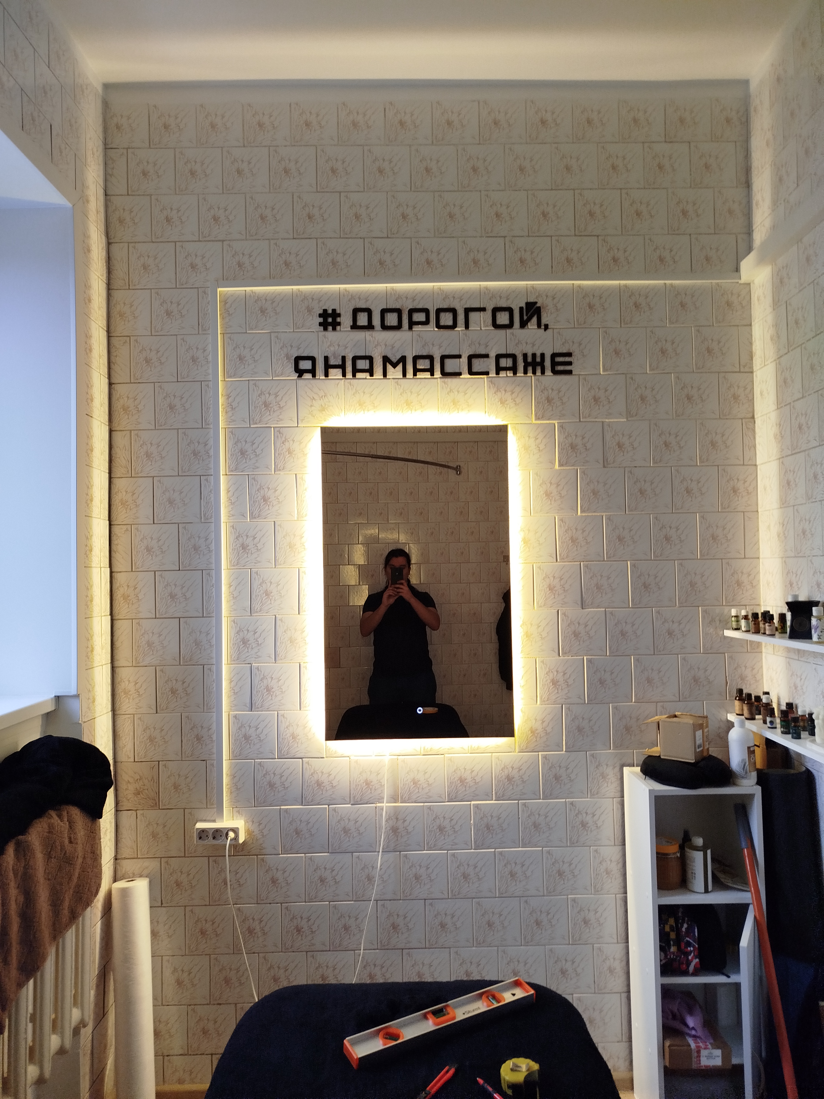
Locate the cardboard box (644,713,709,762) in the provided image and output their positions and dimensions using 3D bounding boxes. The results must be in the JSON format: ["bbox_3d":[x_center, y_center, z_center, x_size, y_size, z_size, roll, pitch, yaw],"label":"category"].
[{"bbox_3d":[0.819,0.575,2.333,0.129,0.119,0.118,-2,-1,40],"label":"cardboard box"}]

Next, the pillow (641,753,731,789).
[{"bbox_3d":[0.829,0.661,2.304,0.260,0.066,0.245,-1,-1,-1],"label":"pillow"}]

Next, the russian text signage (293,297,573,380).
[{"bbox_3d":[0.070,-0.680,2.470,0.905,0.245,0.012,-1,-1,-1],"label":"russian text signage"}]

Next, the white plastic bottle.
[{"bbox_3d":[0.979,0.595,2.257,0.075,0.190,0.075,-1,-1,-17],"label":"white plastic bottle"}]

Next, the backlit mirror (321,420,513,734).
[{"bbox_3d":[0.018,0.104,2.444,0.600,1.000,0.030,-1,-1,-1],"label":"backlit mirror"}]

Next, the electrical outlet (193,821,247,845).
[{"bbox_3d":[-0.608,0.894,2.406,0.145,0.052,0.052,-1,-1,-1],"label":"electrical outlet"}]

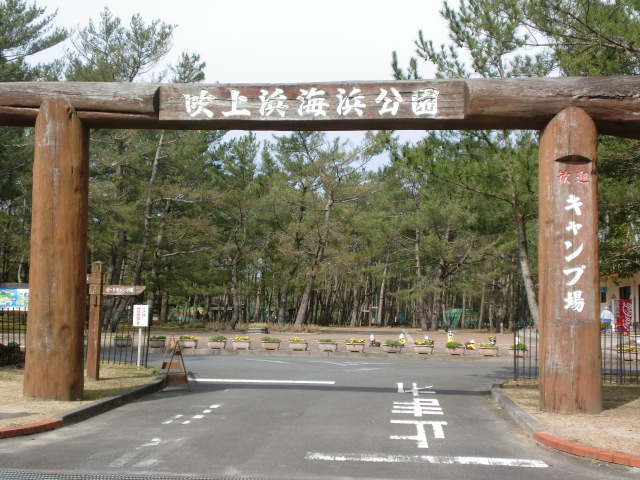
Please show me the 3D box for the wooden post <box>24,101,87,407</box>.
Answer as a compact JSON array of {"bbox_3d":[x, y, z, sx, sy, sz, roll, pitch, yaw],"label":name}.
[{"bbox_3d":[-3.865,0.098,12.622,0.850,4.410,0.850,0,-4,6],"label":"wooden post"}]

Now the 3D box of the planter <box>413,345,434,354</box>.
[{"bbox_3d":[3.256,3.428,26.653,0.620,0.280,0.300,0,-5,6],"label":"planter"}]

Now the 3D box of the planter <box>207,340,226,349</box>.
[{"bbox_3d":[-3.313,3.352,27.333,0.620,0.280,0.300,0,-5,6],"label":"planter"}]

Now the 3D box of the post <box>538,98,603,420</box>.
[{"bbox_3d":[3.489,0.246,11.865,0.850,4.195,0.850,0,-4,6],"label":"post"}]

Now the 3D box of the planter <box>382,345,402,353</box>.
[{"bbox_3d":[2.241,3.320,26.108,0.590,0.280,0.280,0,-4,11],"label":"planter"}]

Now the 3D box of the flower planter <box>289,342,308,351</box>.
[{"bbox_3d":[-0.684,3.376,27.061,0.620,0.280,0.300,0,-5,6],"label":"flower planter"}]

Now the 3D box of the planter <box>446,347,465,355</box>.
[{"bbox_3d":[4.233,3.447,26.552,0.620,0.280,0.300,0,-5,6],"label":"planter"}]

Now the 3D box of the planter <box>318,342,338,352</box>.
[{"bbox_3d":[0.281,3.349,26.609,0.590,0.280,0.280,0,-4,6],"label":"planter"}]

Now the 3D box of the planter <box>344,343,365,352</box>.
[{"bbox_3d":[1.103,3.400,26.876,0.620,0.280,0.300,0,-5,6],"label":"planter"}]

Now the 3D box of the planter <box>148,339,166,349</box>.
[{"bbox_3d":[-5.140,3.288,27.110,0.590,0.280,0.280,0,-4,4],"label":"planter"}]

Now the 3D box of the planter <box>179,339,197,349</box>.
[{"bbox_3d":[-4.173,3.298,27.010,0.590,0.280,0.280,0,-4,4],"label":"planter"}]

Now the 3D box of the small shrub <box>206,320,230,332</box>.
[{"bbox_3d":[-5.441,4.628,45.500,1.250,0.620,0.950,0,-5,6],"label":"small shrub"}]

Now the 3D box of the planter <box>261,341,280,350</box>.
[{"bbox_3d":[-1.587,3.372,27.154,0.620,0.280,0.300,0,-5,6],"label":"planter"}]

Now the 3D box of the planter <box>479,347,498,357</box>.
[{"bbox_3d":[5.023,3.312,25.305,0.590,0.280,0.280,0,-4,15],"label":"planter"}]

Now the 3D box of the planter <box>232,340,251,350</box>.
[{"bbox_3d":[-2.518,3.358,27.250,0.620,0.280,0.300,0,-5,6],"label":"planter"}]

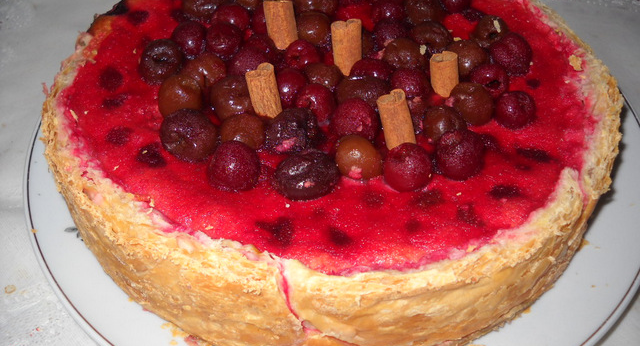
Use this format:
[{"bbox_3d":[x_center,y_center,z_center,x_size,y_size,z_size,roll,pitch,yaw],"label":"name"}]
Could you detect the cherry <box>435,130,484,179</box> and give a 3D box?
[{"bbox_3d":[0.057,-0.007,0.285,0.020,0.019,0.020,0,48,0],"label":"cherry"}]

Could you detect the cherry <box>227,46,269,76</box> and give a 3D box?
[{"bbox_3d":[-0.033,-0.050,0.316,0.019,0.018,0.019,2,47,0],"label":"cherry"}]

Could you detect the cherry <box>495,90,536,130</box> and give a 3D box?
[{"bbox_3d":[0.085,-0.027,0.305,0.018,0.017,0.018,0,48,0],"label":"cherry"}]

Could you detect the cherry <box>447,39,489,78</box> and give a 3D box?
[{"bbox_3d":[0.070,-0.054,0.335,0.020,0.019,0.019,0,47,0],"label":"cherry"}]

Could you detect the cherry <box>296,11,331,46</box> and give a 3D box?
[{"bbox_3d":[-0.003,-0.069,0.335,0.018,0.018,0.018,2,47,0],"label":"cherry"}]

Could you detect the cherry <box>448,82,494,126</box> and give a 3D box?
[{"bbox_3d":[0.068,-0.031,0.313,0.020,0.019,0.019,0,47,0],"label":"cherry"}]

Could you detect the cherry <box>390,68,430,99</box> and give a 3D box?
[{"bbox_3d":[0.040,-0.038,0.308,0.019,0.018,0.019,2,47,0],"label":"cherry"}]

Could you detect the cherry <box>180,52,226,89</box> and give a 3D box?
[{"bbox_3d":[-0.052,-0.044,0.314,0.019,0.018,0.019,0,49,0],"label":"cherry"}]

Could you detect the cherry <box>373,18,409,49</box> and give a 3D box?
[{"bbox_3d":[0.035,-0.069,0.350,0.018,0.018,0.018,0,47,0],"label":"cherry"}]

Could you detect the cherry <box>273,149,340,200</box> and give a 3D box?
[{"bbox_3d":[-0.005,0.001,0.278,0.026,0.019,0.021,-13,49,-11],"label":"cherry"}]

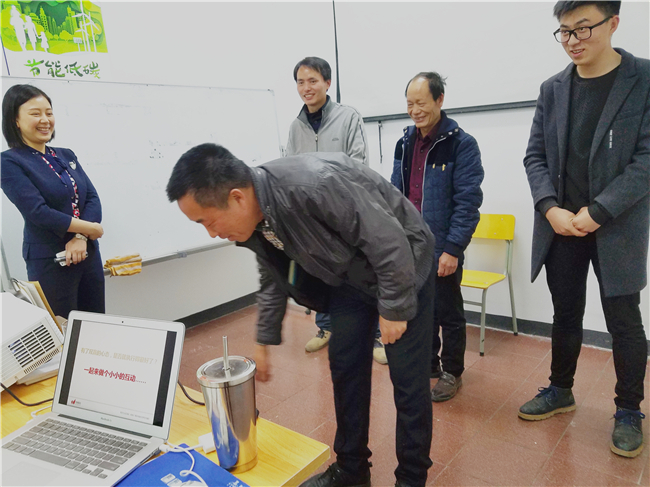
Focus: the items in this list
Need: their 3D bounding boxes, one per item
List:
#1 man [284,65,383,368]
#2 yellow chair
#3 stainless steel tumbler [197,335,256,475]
[{"bbox_3d":[0.083,-0.192,2.921,0.540,1.770,0.360,2,13,28],"label":"man"},{"bbox_3d":[0.930,0.232,3.032,0.400,0.776,0.435,5,15,41],"label":"yellow chair"},{"bbox_3d":[-0.157,0.265,0.822,0.096,0.228,0.096,-4,11,0],"label":"stainless steel tumbler"}]

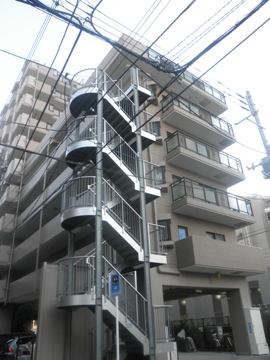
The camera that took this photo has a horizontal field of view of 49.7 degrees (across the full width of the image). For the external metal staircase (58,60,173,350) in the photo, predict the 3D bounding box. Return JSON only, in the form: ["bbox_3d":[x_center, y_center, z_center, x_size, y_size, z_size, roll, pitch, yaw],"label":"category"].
[{"bbox_3d":[-1.080,0.312,12.352,4.080,13.546,2.315,16,-33,-33],"label":"external metal staircase"}]

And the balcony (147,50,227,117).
[{"bbox_3d":[3.382,-6.273,19.665,7.273,1.275,1.275,16,-33,-33],"label":"balcony"}]

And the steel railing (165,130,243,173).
[{"bbox_3d":[4.267,-1.301,17.586,5.590,0.969,1.193,16,-33,-33],"label":"steel railing"}]

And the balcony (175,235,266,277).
[{"bbox_3d":[4.480,4.029,14.833,5.528,1.306,1.275,16,-33,-33],"label":"balcony"}]

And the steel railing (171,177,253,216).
[{"bbox_3d":[4.397,1.244,16.275,5.590,0.989,1.193,16,-33,-33],"label":"steel railing"}]

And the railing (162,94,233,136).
[{"bbox_3d":[4.138,-3.815,18.882,5.590,1.020,1.193,16,-33,-33],"label":"railing"}]

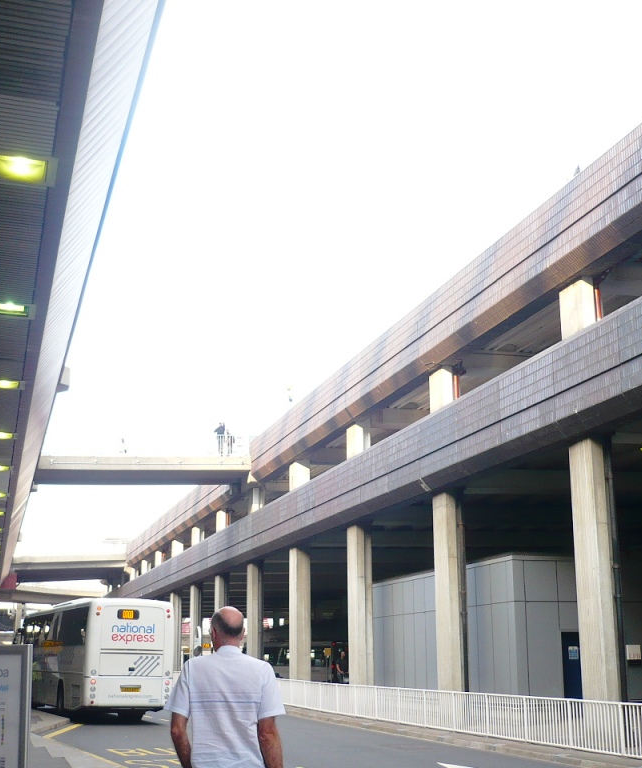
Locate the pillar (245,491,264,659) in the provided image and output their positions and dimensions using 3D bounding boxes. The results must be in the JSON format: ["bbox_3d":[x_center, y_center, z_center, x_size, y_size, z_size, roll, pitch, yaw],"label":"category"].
[{"bbox_3d":[-3.199,10.111,50.374,0.530,9.978,0.950,5,-16,-17],"label":"pillar"}]

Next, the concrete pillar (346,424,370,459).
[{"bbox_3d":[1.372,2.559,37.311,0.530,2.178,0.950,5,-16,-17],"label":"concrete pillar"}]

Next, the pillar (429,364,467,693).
[{"bbox_3d":[3.636,4.465,29.290,0.530,9.930,0.950,5,-16,-17],"label":"pillar"}]

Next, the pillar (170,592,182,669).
[{"bbox_3d":[-10.700,18.711,75.467,0.600,6.700,1.050,4,-16,-17],"label":"pillar"}]

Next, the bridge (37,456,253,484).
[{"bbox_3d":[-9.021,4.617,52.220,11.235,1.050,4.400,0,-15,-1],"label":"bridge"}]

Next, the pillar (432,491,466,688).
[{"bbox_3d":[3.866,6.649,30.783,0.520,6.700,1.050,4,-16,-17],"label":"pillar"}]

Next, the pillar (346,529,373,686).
[{"bbox_3d":[1.367,8.083,35.811,0.530,6.330,0.950,5,-16,-17],"label":"pillar"}]

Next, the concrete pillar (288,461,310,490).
[{"bbox_3d":[-0.957,4.913,47.221,0.650,2.520,1.050,4,-16,-17],"label":"concrete pillar"}]

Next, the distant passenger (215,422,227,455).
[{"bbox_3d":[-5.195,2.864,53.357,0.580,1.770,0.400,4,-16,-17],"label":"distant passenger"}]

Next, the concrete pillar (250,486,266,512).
[{"bbox_3d":[-3.414,6.930,54.654,0.600,2.500,1.050,4,-16,-17],"label":"concrete pillar"}]

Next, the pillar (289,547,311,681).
[{"bbox_3d":[-0.934,10.669,45.675,0.650,6.700,1.050,4,-16,-17],"label":"pillar"}]

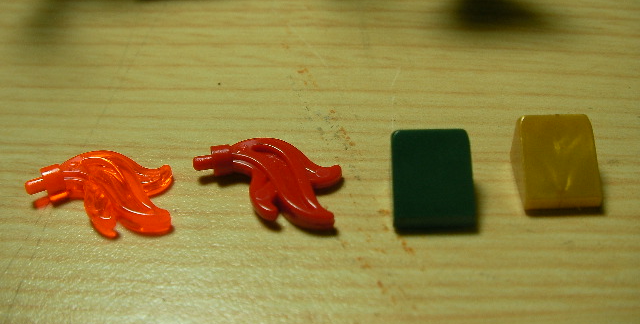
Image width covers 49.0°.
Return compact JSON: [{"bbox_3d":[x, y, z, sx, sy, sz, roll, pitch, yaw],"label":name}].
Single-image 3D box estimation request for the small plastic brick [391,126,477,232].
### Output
[{"bbox_3d":[0.011,0.002,0.070,0.008,0.006,0.008,-1,47,-1],"label":"small plastic brick"}]

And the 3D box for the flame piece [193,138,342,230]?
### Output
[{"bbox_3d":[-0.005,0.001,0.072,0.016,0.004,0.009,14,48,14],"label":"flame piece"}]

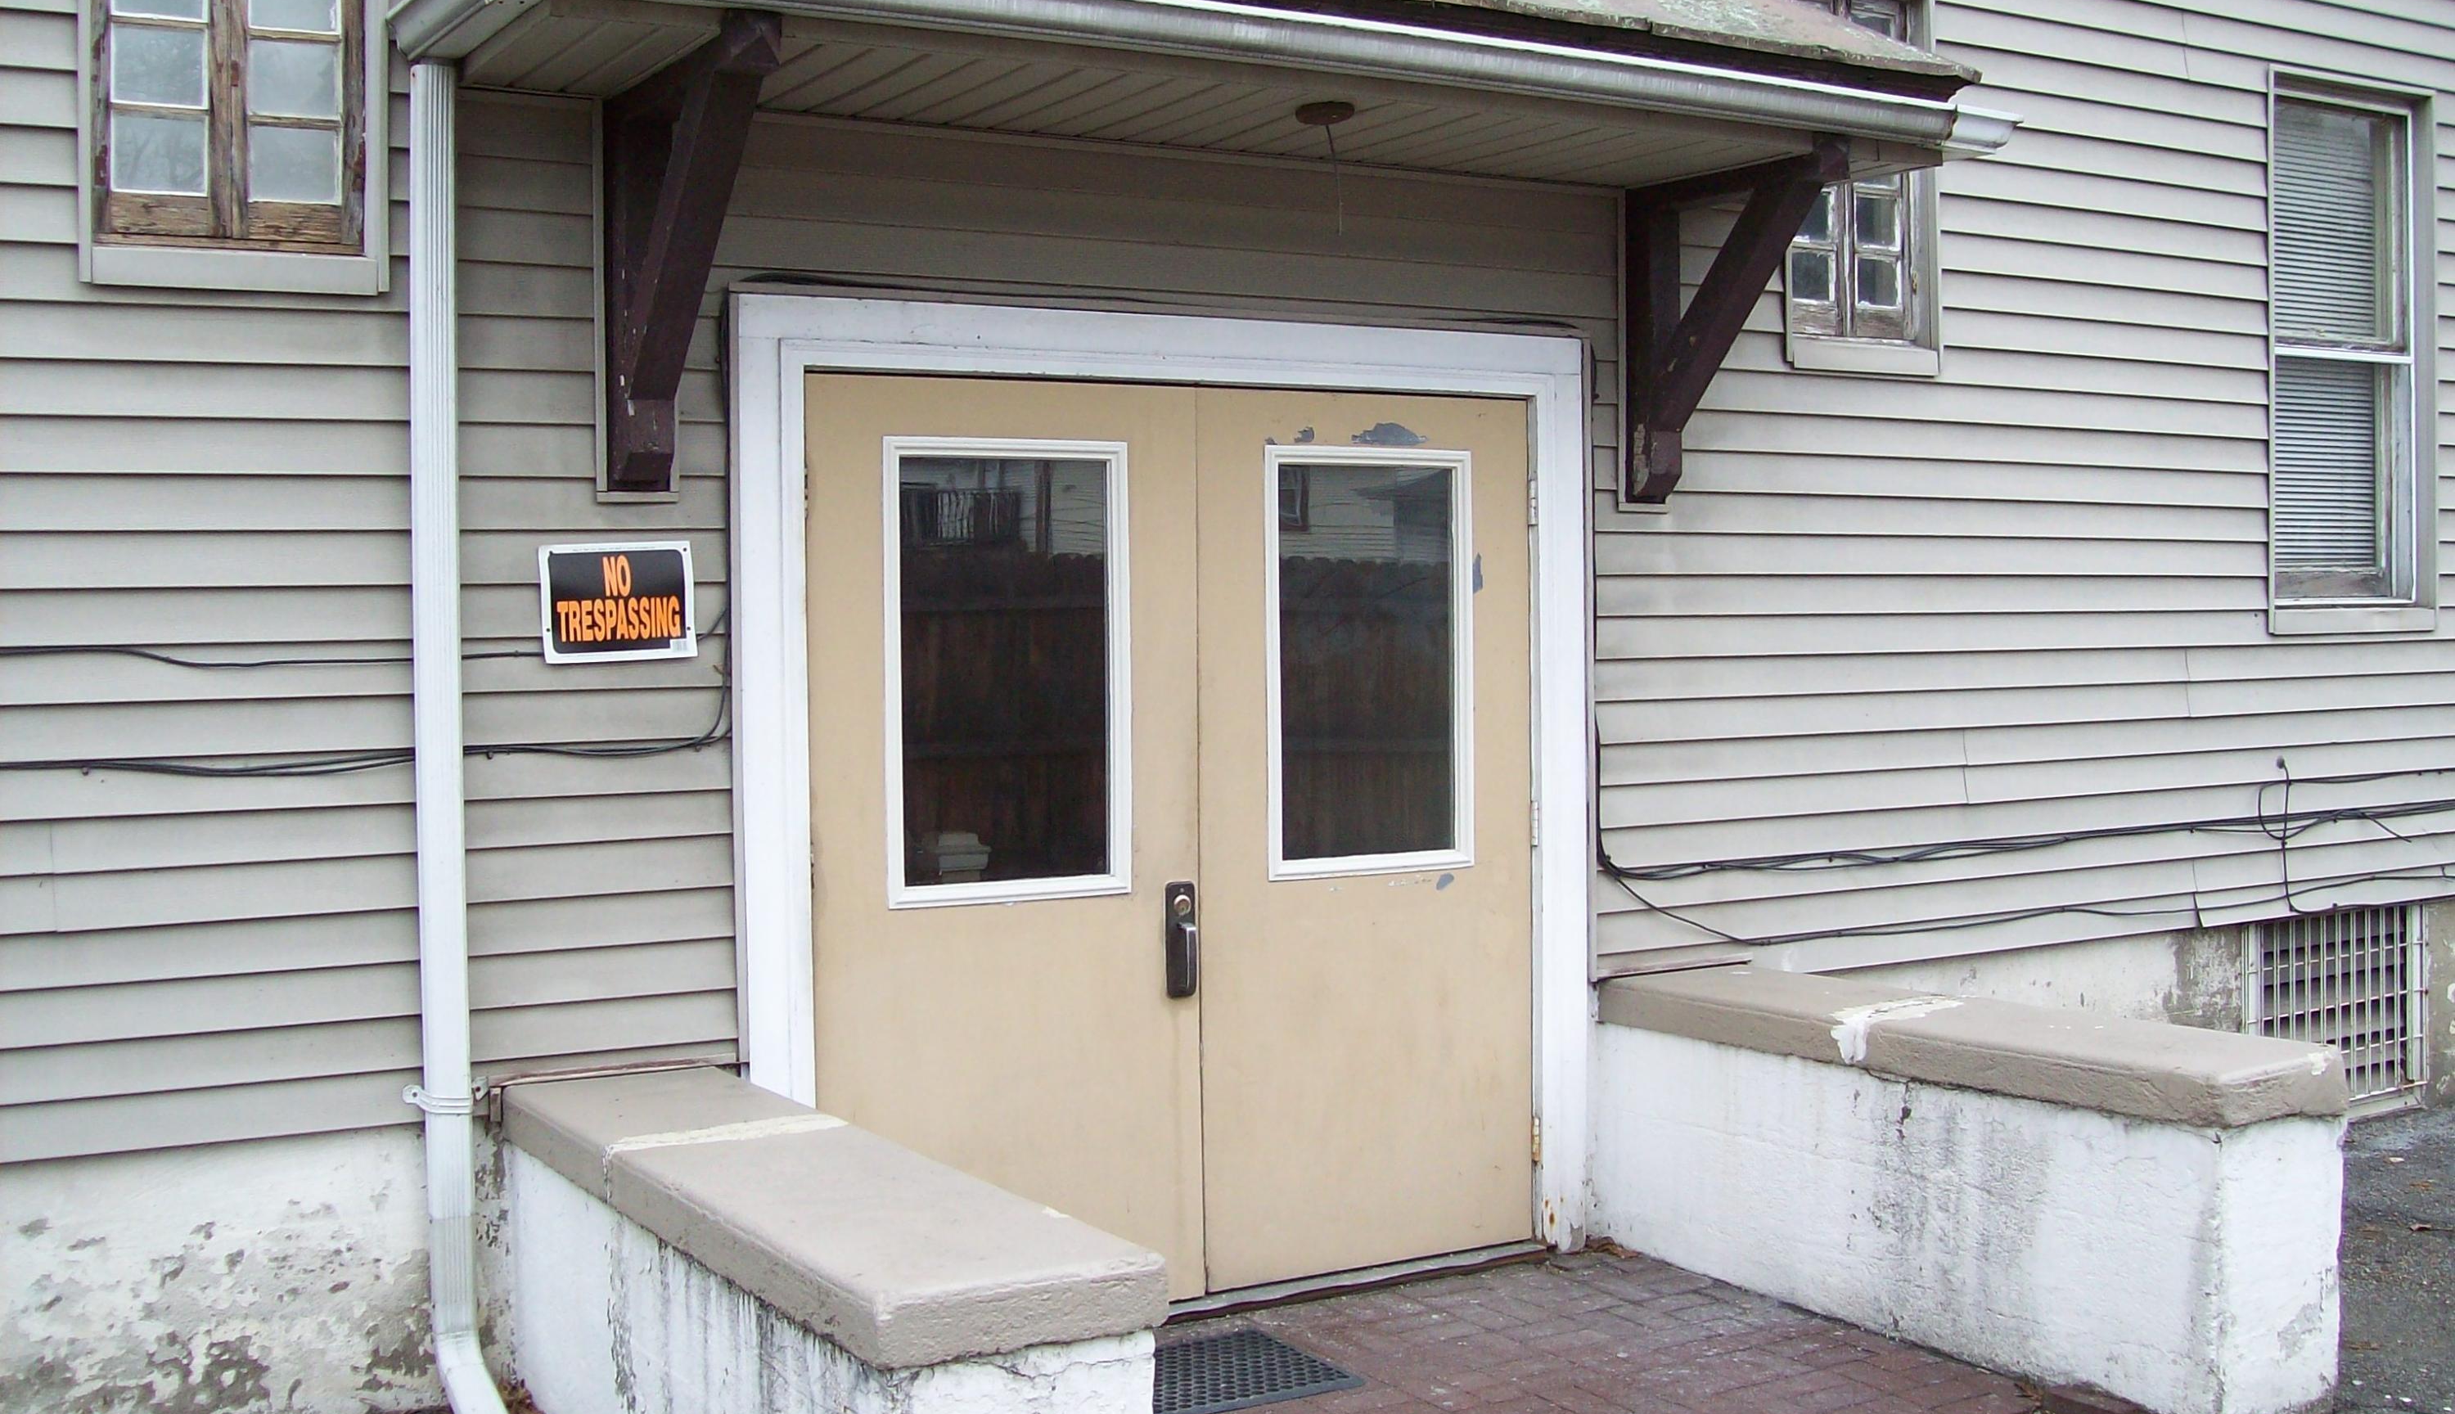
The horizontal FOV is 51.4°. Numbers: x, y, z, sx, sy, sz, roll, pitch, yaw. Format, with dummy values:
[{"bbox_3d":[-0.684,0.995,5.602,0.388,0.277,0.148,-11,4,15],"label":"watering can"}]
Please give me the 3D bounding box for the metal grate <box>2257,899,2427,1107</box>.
[{"bbox_3d":[3.396,0.909,7.769,0.830,0.590,0.040,-2,2,-30],"label":"metal grate"}]

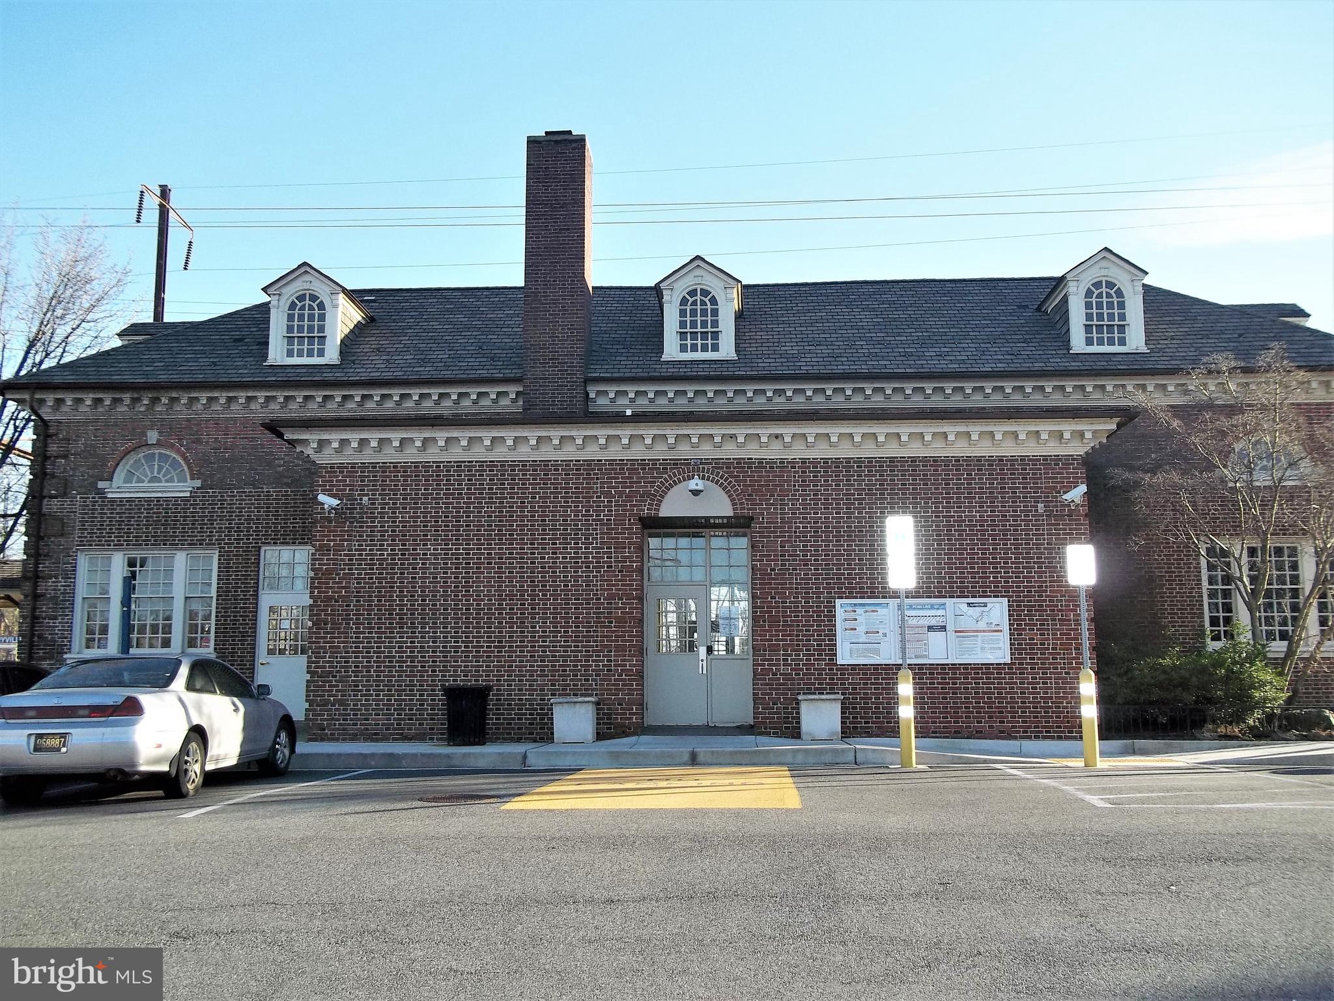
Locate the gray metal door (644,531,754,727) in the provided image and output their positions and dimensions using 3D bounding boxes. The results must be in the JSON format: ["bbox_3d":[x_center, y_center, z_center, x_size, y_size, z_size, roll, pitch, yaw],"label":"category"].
[{"bbox_3d":[0.477,1.894,18.415,1.626,2.889,0.120,-1,-8,2],"label":"gray metal door"}]

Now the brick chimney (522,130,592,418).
[{"bbox_3d":[-1.890,-3.857,21.689,1.060,5.324,1.250,-1,-8,2],"label":"brick chimney"}]

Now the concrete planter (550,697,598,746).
[{"bbox_3d":[-1.296,3.132,17.575,0.643,0.622,0.620,-1,-8,2],"label":"concrete planter"}]

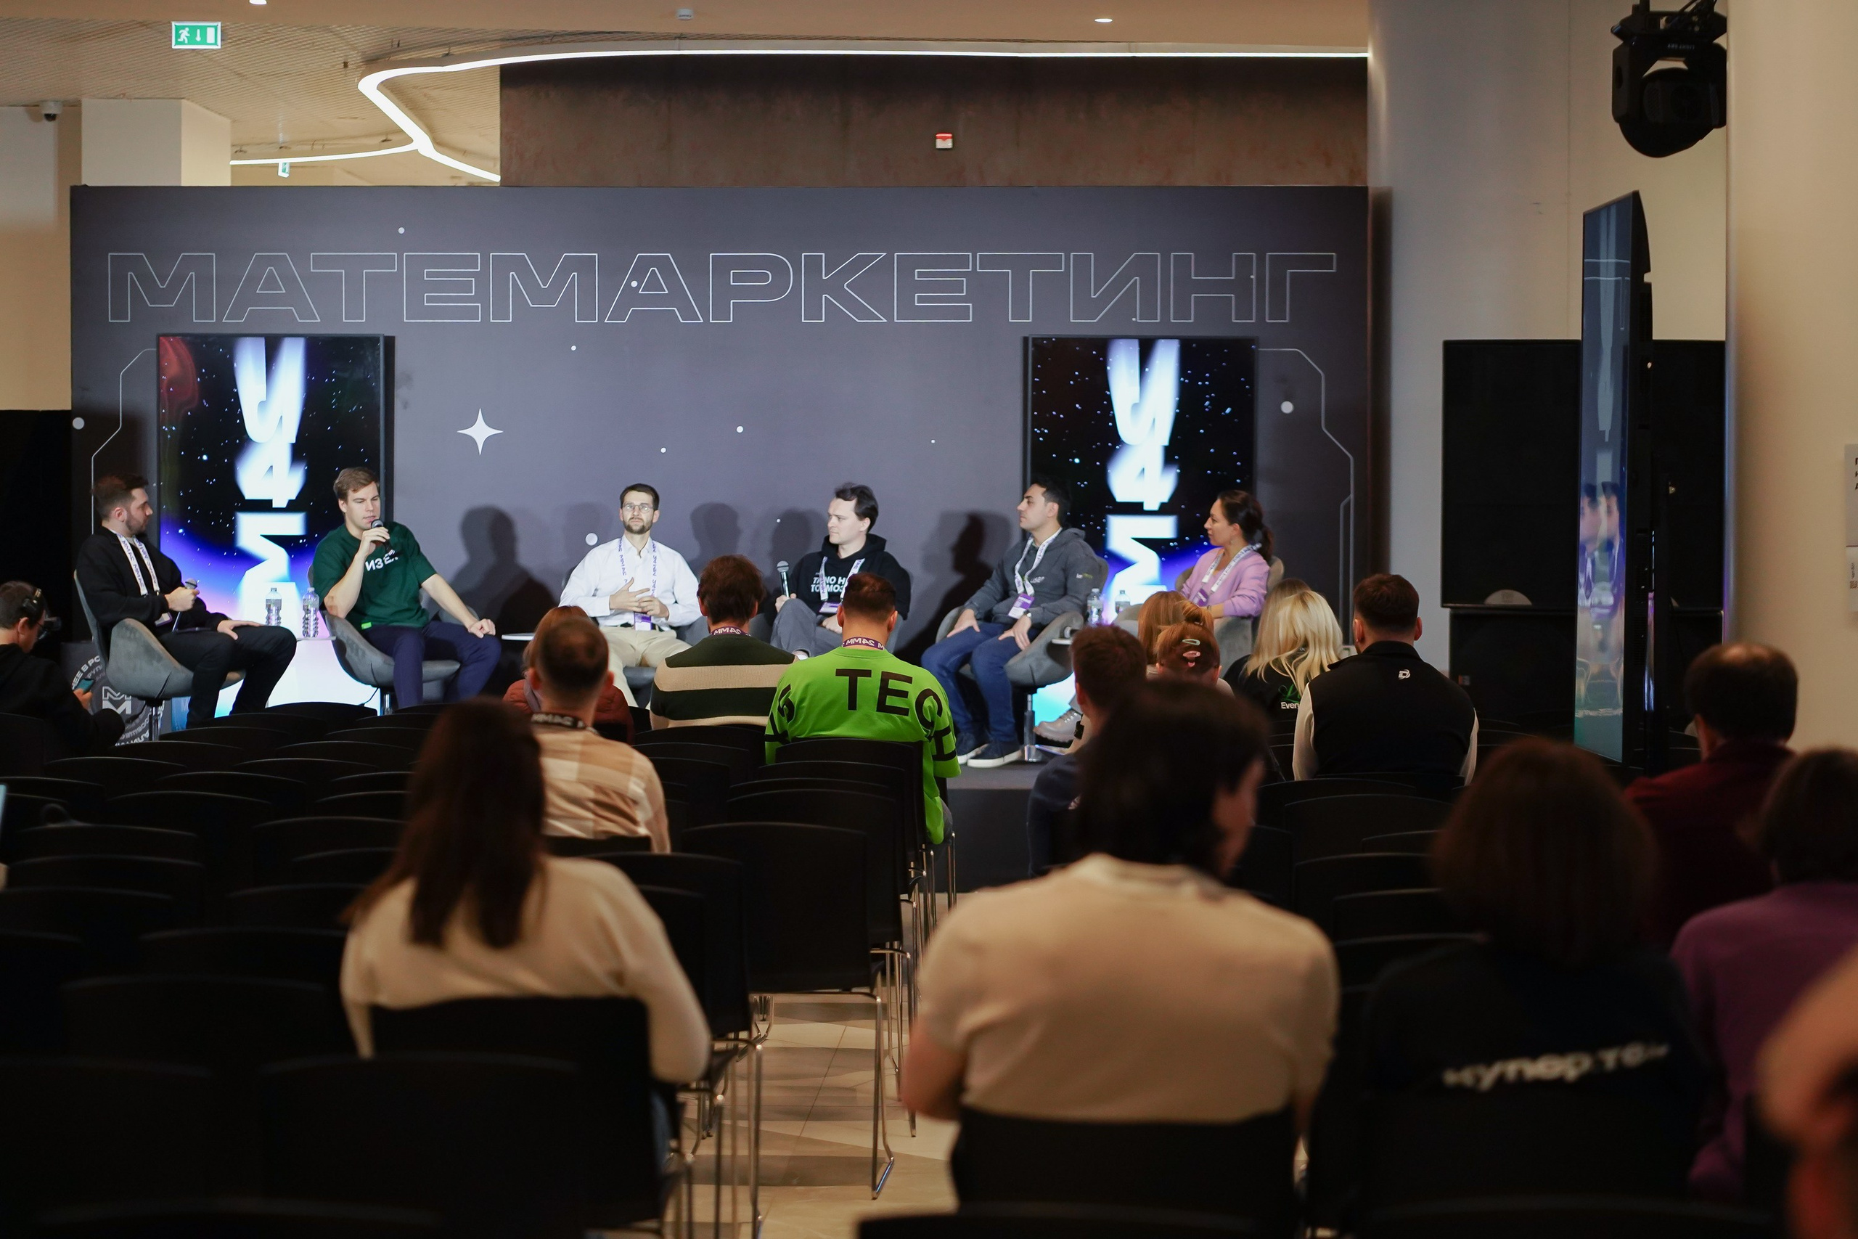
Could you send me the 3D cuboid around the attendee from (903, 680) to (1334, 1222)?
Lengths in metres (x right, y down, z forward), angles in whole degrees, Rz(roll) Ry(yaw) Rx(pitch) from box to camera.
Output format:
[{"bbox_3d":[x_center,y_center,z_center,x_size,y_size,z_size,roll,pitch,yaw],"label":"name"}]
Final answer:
[{"bbox_3d":[0.241,0.712,5.500,0.540,1.290,0.780,0,1,3],"label":"attendee"}]

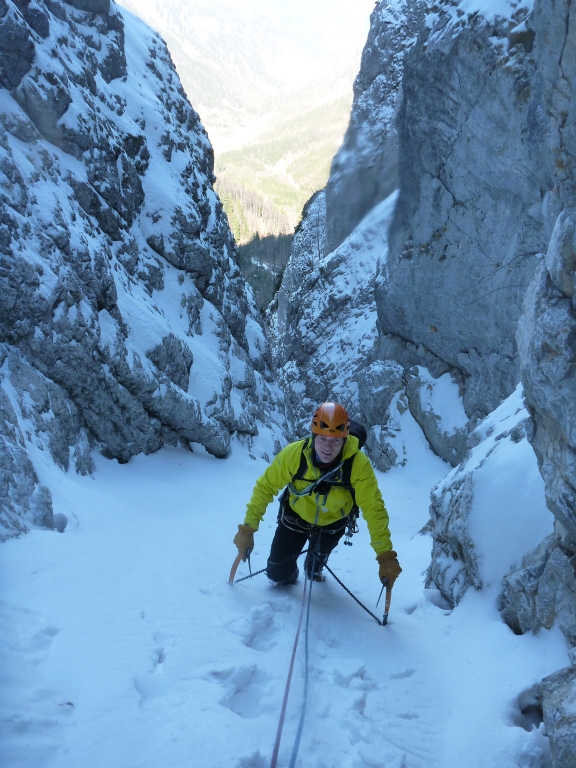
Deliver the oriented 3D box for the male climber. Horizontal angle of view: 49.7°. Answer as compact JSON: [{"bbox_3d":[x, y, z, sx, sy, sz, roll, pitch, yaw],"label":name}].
[{"bbox_3d":[0.140,0.797,3.423,0.770,1.470,0.860,3,32,5],"label":"male climber"}]

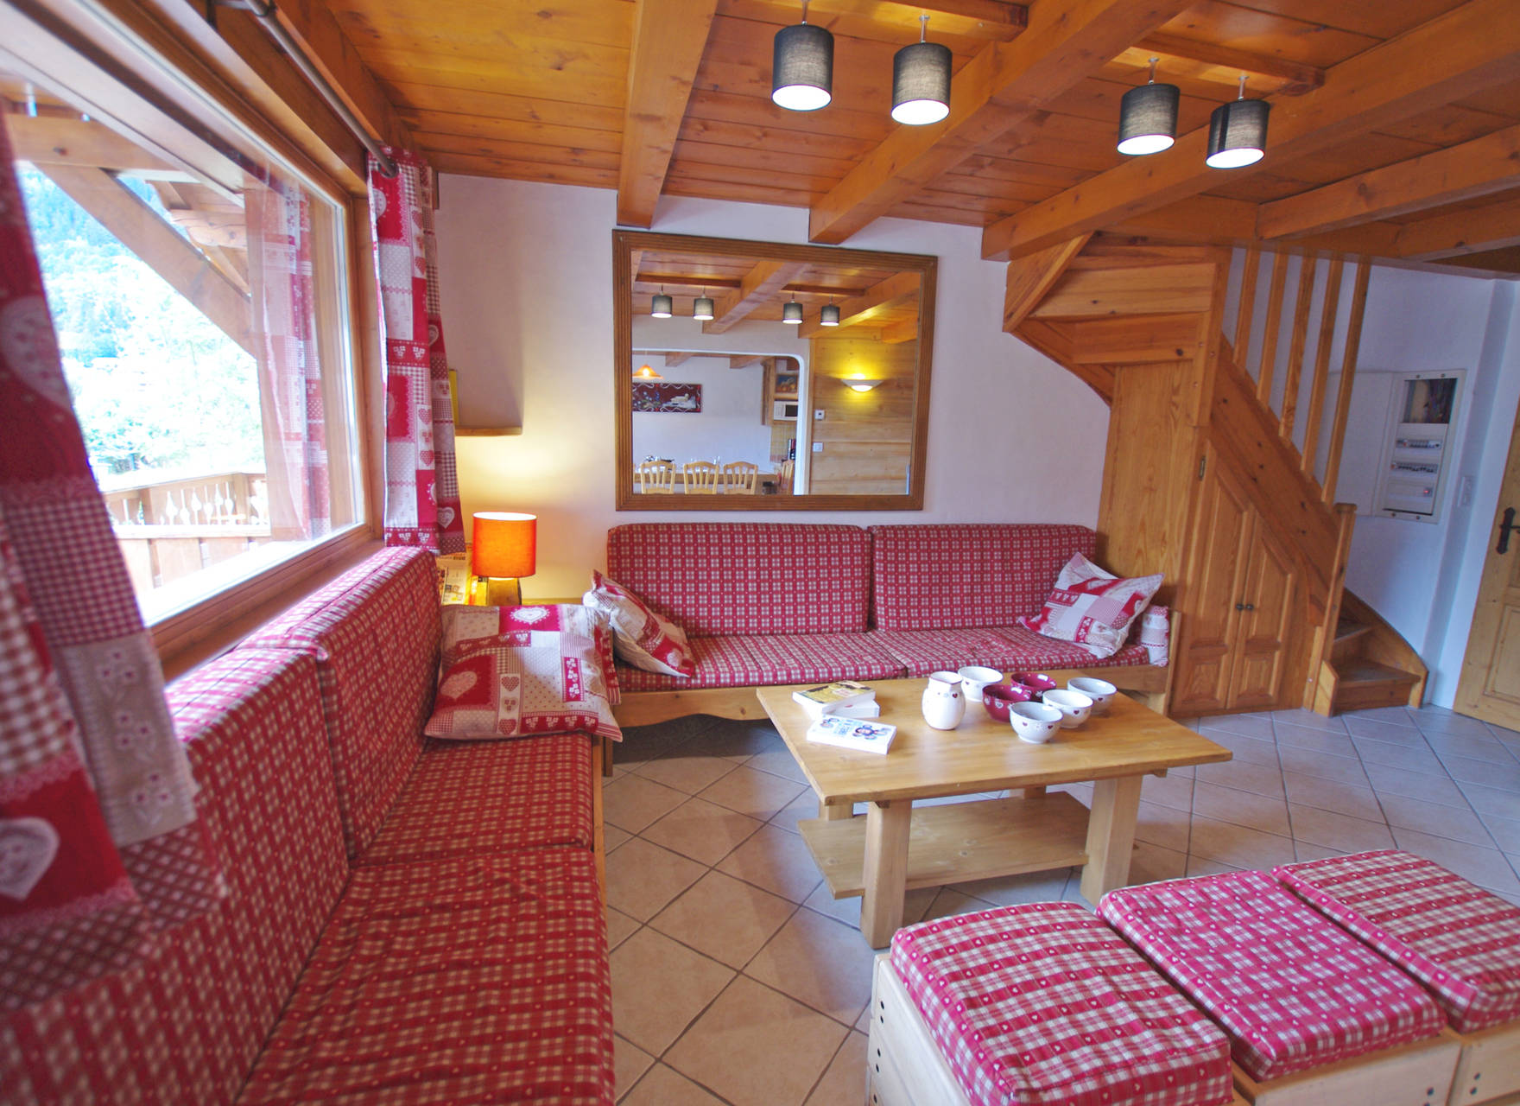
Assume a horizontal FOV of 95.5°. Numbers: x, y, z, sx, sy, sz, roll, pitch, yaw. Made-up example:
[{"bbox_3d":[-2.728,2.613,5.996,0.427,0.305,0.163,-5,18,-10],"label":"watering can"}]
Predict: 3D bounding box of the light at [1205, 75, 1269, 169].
[{"bbox_3d":[1.306,-1.185,1.881,0.135,0.203,0.135,-1,10,-13],"label":"light"}]

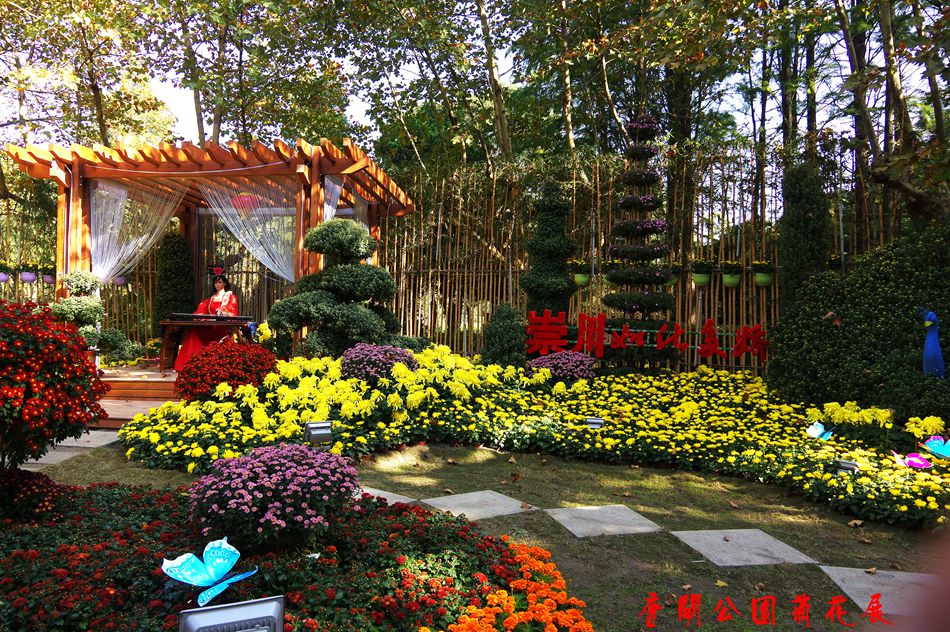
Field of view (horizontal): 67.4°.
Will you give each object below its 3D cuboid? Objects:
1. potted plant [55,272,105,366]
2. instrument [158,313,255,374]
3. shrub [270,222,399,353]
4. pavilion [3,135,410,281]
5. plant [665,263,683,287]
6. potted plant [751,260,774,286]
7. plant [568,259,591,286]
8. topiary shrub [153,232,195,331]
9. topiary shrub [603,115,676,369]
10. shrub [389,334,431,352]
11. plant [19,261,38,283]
[{"bbox_3d":[-4.789,0.066,8.600,0.550,1.200,0.520,1,0,5],"label":"potted plant"},{"bbox_3d":[-3.760,0.360,10.000,1.220,0.780,0.420,1,0,5],"label":"instrument"},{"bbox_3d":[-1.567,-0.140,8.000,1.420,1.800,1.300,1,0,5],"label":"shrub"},{"bbox_3d":[-3.360,-0.690,10.700,4.300,2.850,4.400,1,0,5],"label":"pavilion"},{"bbox_3d":[3.496,-0.731,12.700,0.390,0.450,0.360,1,0,5],"label":"plant"},{"bbox_3d":[5.047,-0.746,12.500,0.390,0.450,0.360,1,0,5],"label":"potted plant"},{"bbox_3d":[1.972,-0.825,13.500,0.420,0.531,0.370,0,1,0],"label":"plant"},{"bbox_3d":[-5.124,-0.416,12.100,0.699,2.005,0.700,0,1,0],"label":"topiary shrub"},{"bbox_3d":[2.842,-1.270,12.300,1.253,4.353,1.250,0,1,0],"label":"topiary shrub"},{"bbox_3d":[-1.050,0.618,10.600,0.850,0.650,0.800,1,0,5],"label":"shrub"},{"bbox_3d":[-8.278,-0.816,13.200,0.363,0.426,0.340,0,1,0],"label":"plant"}]

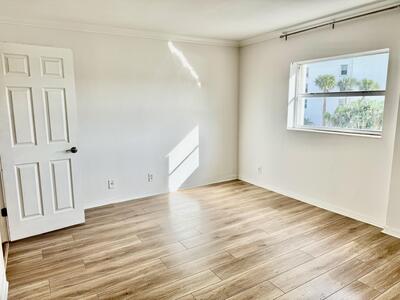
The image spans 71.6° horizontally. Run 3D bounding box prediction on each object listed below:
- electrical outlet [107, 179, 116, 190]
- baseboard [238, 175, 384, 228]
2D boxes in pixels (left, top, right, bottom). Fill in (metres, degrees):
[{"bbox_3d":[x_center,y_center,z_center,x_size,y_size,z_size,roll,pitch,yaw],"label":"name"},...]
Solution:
[{"bbox_3d":[-1.248,0.491,3.925,0.075,0.118,0.012,-7,12,-31],"label":"electrical outlet"},{"bbox_3d":[1.352,0.658,4.080,0.018,0.100,2.481,-7,12,-31],"label":"baseboard"}]

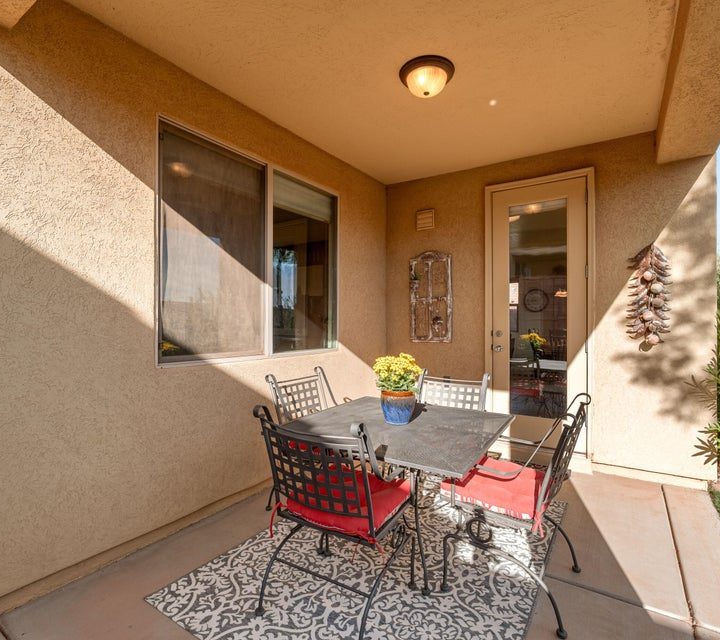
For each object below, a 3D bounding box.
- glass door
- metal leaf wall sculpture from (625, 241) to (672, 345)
[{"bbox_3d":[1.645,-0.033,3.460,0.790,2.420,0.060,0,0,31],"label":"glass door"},{"bbox_3d":[2.315,-0.200,2.985,0.290,0.820,0.090,0,0,31],"label":"metal leaf wall sculpture"}]

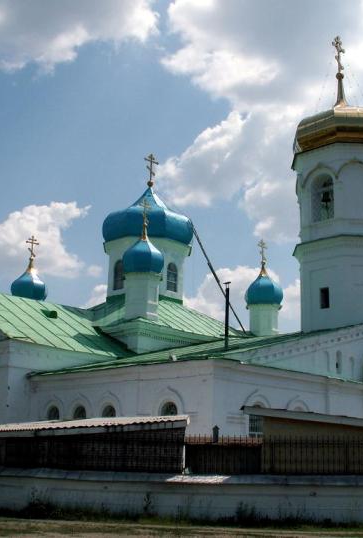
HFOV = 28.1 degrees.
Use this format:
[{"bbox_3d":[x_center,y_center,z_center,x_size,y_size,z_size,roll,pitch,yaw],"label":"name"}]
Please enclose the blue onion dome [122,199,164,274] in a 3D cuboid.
[{"bbox_3d":[-2.531,-2.118,48.717,2.870,5.480,2.870,1,-14,0],"label":"blue onion dome"}]

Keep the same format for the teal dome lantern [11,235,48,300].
[{"bbox_3d":[-11.028,-0.156,53.532,2.548,4.865,2.548,15,-20,-43],"label":"teal dome lantern"}]

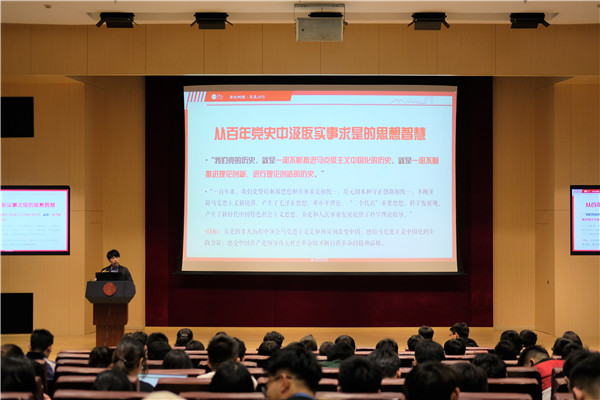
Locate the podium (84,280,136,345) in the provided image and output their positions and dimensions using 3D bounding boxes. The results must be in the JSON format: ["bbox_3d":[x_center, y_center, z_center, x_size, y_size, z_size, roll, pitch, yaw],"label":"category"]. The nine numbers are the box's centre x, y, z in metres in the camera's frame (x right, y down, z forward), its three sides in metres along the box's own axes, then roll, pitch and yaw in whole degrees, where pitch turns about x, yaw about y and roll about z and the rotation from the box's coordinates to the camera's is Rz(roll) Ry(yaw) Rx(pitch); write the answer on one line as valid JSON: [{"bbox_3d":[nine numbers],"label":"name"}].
[{"bbox_3d":[-3.150,1.910,14.600,0.820,1.150,0.550,0,0,-7],"label":"podium"}]

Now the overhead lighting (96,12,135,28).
[{"bbox_3d":[-2.970,-2.880,14.200,0.630,0.260,0.360,0,0,6],"label":"overhead lighting"}]

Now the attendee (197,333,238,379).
[{"bbox_3d":[-0.520,1.550,6.250,0.480,1.260,0.750,0,0,0],"label":"attendee"}]

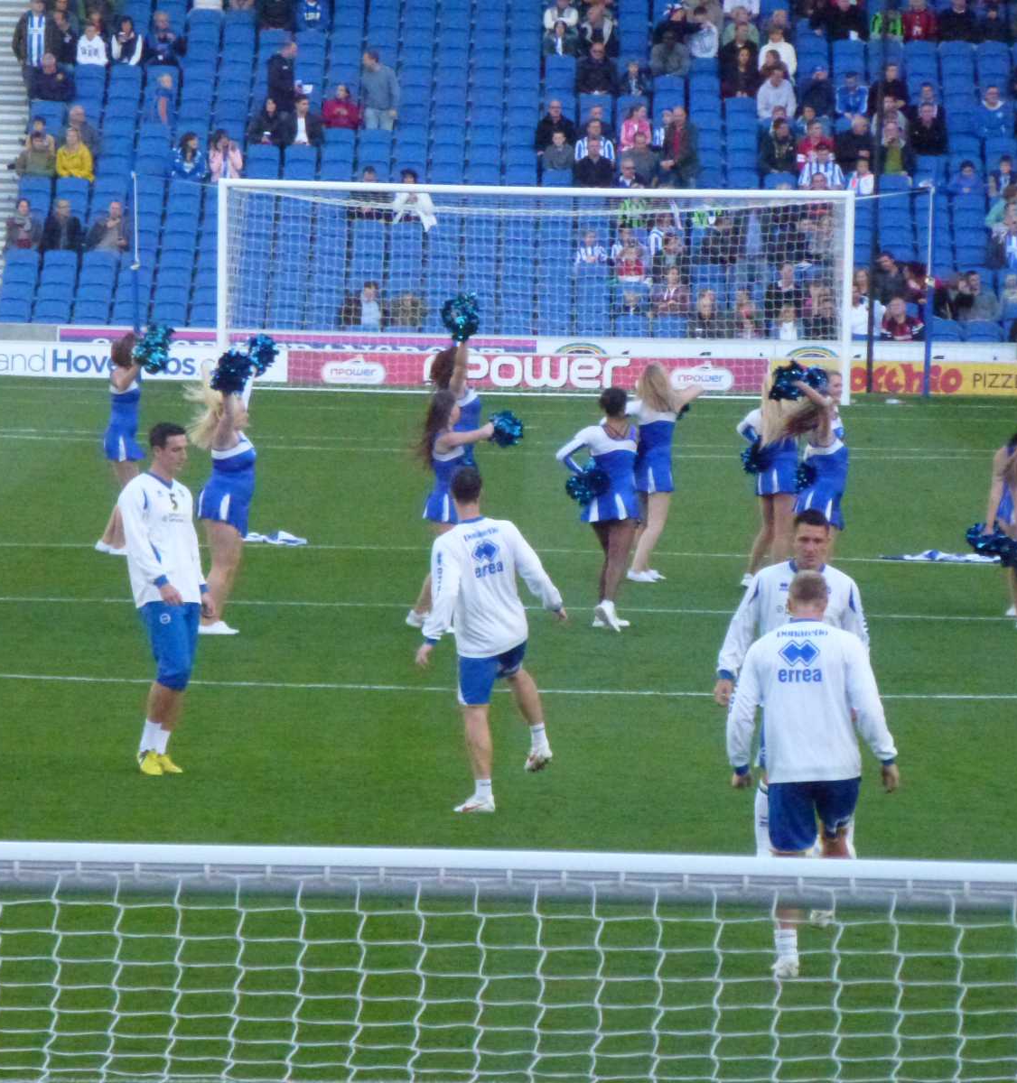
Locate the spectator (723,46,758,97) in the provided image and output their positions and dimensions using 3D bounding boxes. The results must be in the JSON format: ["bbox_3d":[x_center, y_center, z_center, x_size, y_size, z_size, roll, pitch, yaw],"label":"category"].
[{"bbox_3d":[3.159,-6.150,142.159,0.500,1.270,0.750,1,3,0],"label":"spectator"}]

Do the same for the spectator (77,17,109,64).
[{"bbox_3d":[-5.729,-6.602,142.886,0.440,1.150,0.680,1,3,0],"label":"spectator"}]

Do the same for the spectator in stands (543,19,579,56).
[{"bbox_3d":[0.729,-6.750,144.843,0.480,1.050,0.650,1,3,0],"label":"spectator in stands"}]

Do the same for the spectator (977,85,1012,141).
[{"bbox_3d":[6.652,-5.638,142.222,0.520,1.220,0.800,1,3,0],"label":"spectator"}]

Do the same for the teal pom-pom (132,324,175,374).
[{"bbox_3d":[-2.698,-1.463,79.000,0.320,0.370,0.320,1,3,0],"label":"teal pom-pom"}]

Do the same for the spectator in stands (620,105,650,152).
[{"bbox_3d":[1.690,-5.280,139.968,0.440,1.220,0.720,1,3,-6],"label":"spectator in stands"}]

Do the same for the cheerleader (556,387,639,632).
[{"bbox_3d":[0.599,-0.211,69.400,0.540,1.620,0.440,2,3,9],"label":"cheerleader"}]

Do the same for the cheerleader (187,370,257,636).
[{"bbox_3d":[-1.861,-0.246,67.600,0.440,1.730,0.460,2,3,15],"label":"cheerleader"}]

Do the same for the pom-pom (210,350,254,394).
[{"bbox_3d":[-1.809,-1.108,68.000,0.290,0.290,0.280,1,3,0],"label":"pom-pom"}]

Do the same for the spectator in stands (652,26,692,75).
[{"bbox_3d":[2.231,-6.453,143.926,0.540,1.270,0.780,1,2,0],"label":"spectator in stands"}]

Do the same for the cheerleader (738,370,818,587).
[{"bbox_3d":[1.958,-0.466,75.900,0.600,1.620,0.560,3,3,35],"label":"cheerleader"}]

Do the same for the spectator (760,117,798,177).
[{"bbox_3d":[3.637,-5.098,140.329,0.520,1.280,0.720,1,3,0],"label":"spectator"}]

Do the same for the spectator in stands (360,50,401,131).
[{"bbox_3d":[-1.767,-5.851,142.022,0.520,1.700,0.400,3,3,32],"label":"spectator in stands"}]

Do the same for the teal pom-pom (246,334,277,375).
[{"bbox_3d":[-1.619,-1.224,67.900,0.250,0.270,0.260,1,2,0],"label":"teal pom-pom"}]

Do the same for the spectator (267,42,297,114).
[{"bbox_3d":[-3.110,-5.984,142.351,0.400,1.760,0.500,3,3,32],"label":"spectator"}]

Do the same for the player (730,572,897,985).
[{"bbox_3d":[1.320,1.009,45.000,0.740,1.770,0.620,1,3,0],"label":"player"}]

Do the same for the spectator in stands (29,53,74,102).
[{"bbox_3d":[-6.199,-6.005,141.100,0.580,1.230,0.750,1,3,0],"label":"spectator in stands"}]

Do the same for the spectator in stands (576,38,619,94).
[{"bbox_3d":[1.208,-6.188,141.700,0.570,1.290,0.750,1,3,0],"label":"spectator in stands"}]

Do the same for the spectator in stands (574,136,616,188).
[{"bbox_3d":[1.130,-4.760,138.509,0.540,1.280,0.750,1,3,0],"label":"spectator in stands"}]

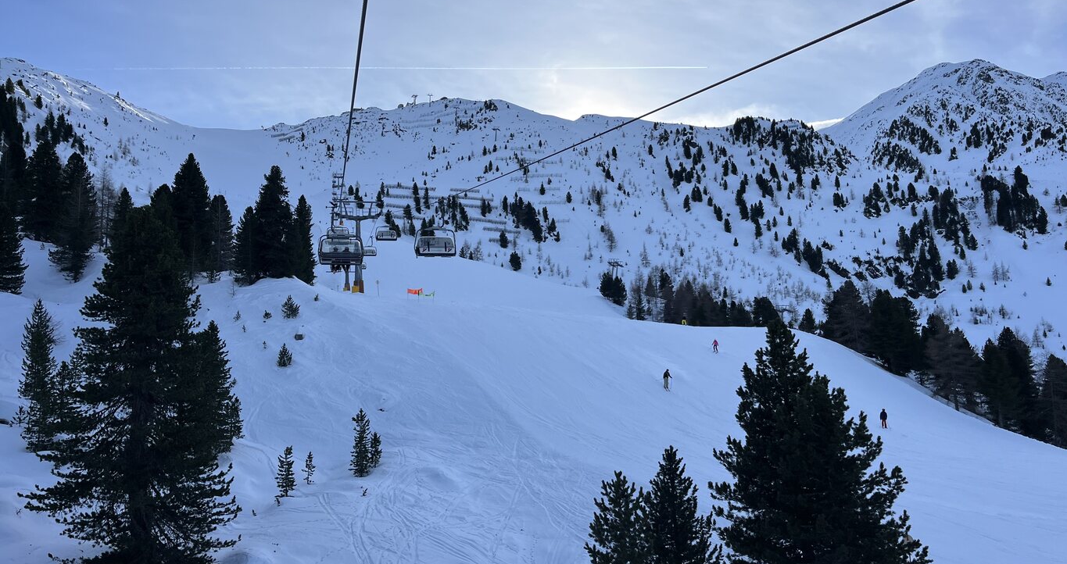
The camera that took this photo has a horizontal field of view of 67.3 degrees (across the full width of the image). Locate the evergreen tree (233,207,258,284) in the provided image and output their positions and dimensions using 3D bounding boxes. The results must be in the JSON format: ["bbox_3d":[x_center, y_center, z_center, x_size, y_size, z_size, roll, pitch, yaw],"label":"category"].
[{"bbox_3d":[-27.841,-3.655,78.474,3.102,7.779,3.009,-2,-7,0],"label":"evergreen tree"}]

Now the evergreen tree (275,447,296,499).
[{"bbox_3d":[-9.130,7.004,29.614,0.770,1.871,0.747,-2,-7,0],"label":"evergreen tree"}]

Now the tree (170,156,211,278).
[{"bbox_3d":[-35.711,-7.087,83.848,4.012,13.167,4.012,1,-8,-23],"label":"tree"}]

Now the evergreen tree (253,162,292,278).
[{"bbox_3d":[-25.798,-5.979,79.709,4.311,11.641,4.182,-2,-7,0],"label":"evergreen tree"}]

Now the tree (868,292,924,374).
[{"bbox_3d":[45.350,6.509,100.702,6.398,10.899,6.078,-5,-8,24],"label":"tree"}]

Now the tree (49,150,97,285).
[{"bbox_3d":[-40.074,-5.791,69.739,3.648,11.467,3.648,3,-9,-30],"label":"tree"}]

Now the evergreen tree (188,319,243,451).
[{"bbox_3d":[-13.659,4.455,34.341,2.358,5.600,2.287,-2,-7,0],"label":"evergreen tree"}]

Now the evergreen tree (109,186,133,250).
[{"bbox_3d":[-40.588,-6.048,79.415,2.809,6.809,2.724,-2,-7,0],"label":"evergreen tree"}]

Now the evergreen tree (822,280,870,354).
[{"bbox_3d":[50.157,5.881,130.748,8.160,12.271,7.915,-2,-7,0],"label":"evergreen tree"}]

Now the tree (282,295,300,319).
[{"bbox_3d":[-17.920,1.781,59.109,1.414,1.791,1.372,-2,-7,0],"label":"tree"}]

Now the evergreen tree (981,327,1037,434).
[{"bbox_3d":[49.671,10.272,83.713,5.092,11.068,4.837,-6,-9,30],"label":"evergreen tree"}]

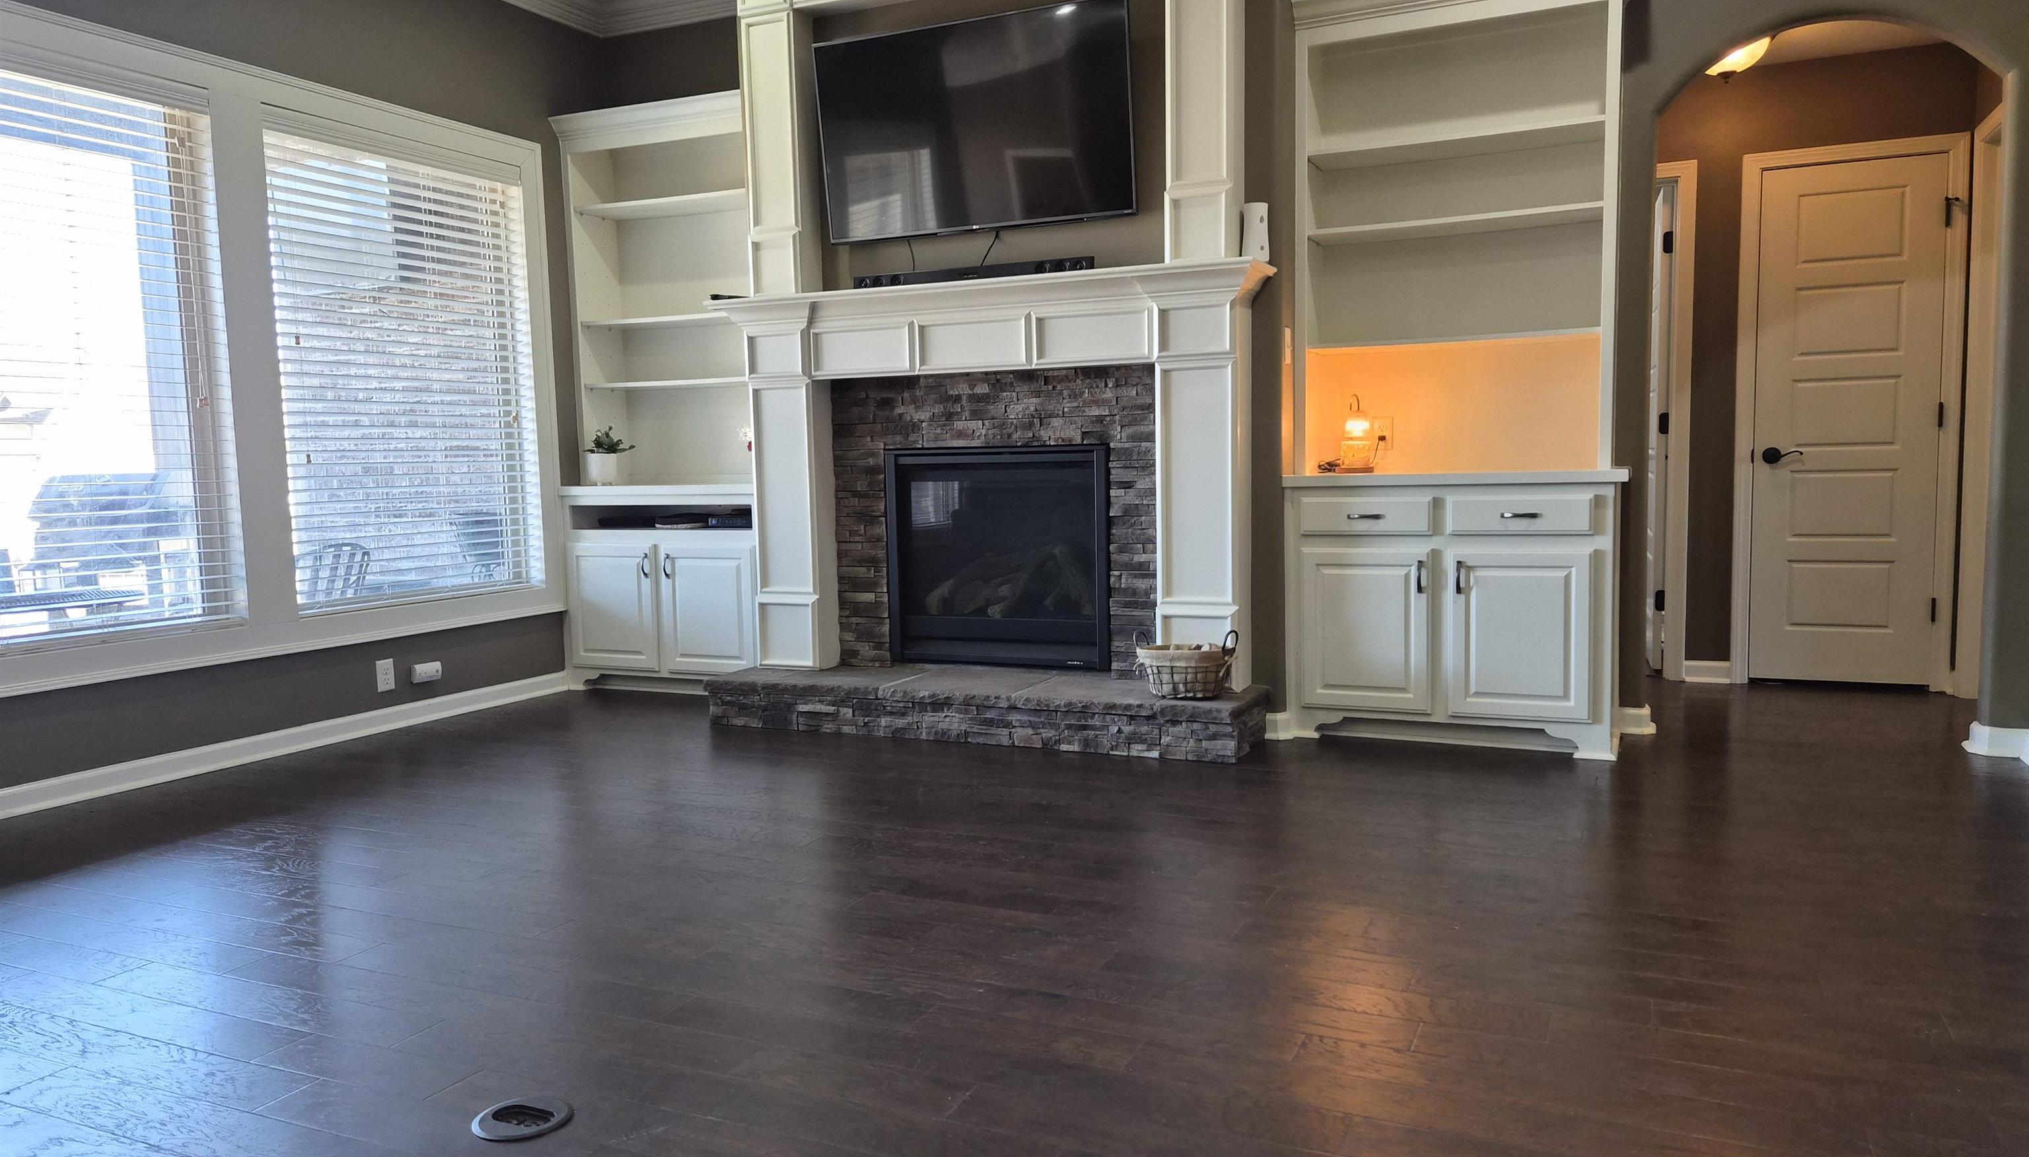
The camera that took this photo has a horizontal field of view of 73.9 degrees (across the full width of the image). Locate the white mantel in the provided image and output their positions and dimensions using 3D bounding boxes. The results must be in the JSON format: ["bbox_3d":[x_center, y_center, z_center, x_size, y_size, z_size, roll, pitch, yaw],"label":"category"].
[{"bbox_3d":[-0.127,-0.324,4.752,2.099,1.374,0.270,1,6,25],"label":"white mantel"}]

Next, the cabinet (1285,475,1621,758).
[{"bbox_3d":[1.458,0.091,4.467,1.034,0.880,0.473,1,6,25],"label":"cabinet"}]

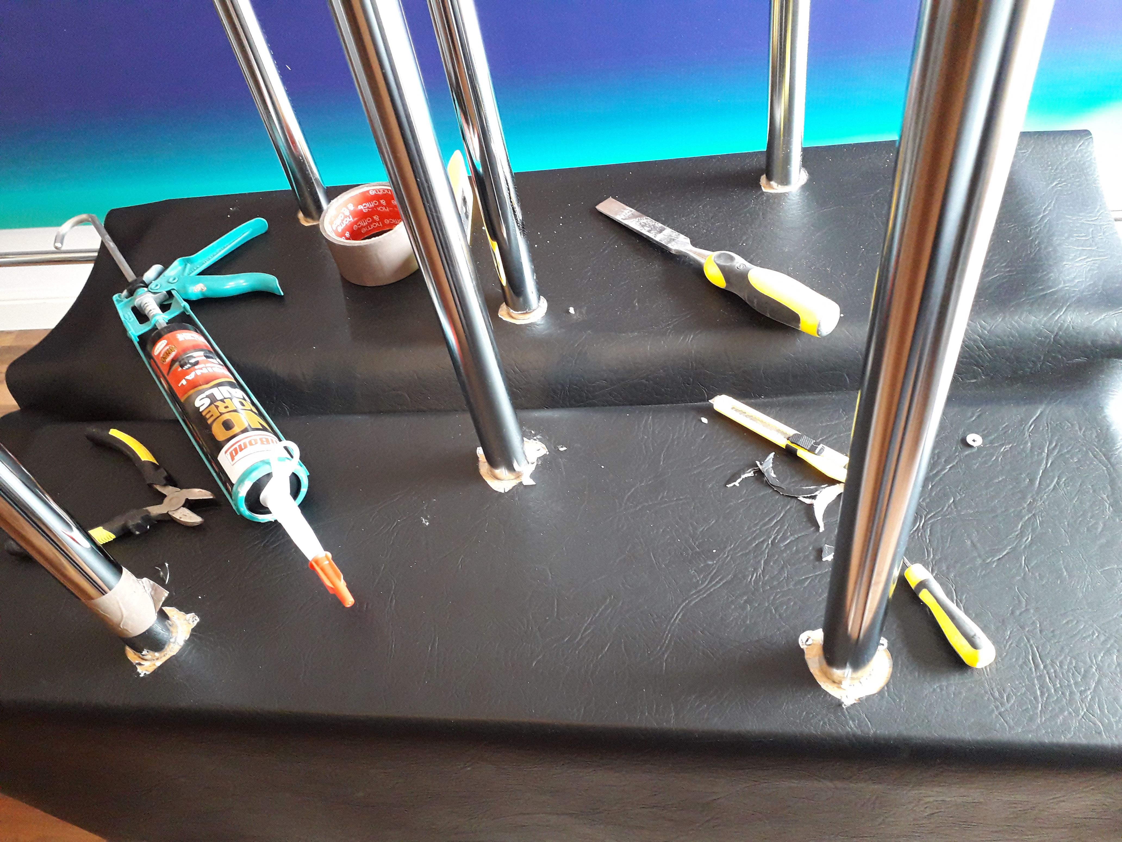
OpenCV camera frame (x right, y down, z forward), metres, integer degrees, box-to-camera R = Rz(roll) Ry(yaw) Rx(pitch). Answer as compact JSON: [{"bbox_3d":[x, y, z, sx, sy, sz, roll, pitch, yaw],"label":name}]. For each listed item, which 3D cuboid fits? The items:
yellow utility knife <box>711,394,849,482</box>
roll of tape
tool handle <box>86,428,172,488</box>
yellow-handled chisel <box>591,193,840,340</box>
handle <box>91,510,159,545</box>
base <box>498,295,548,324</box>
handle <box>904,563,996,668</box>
[{"bbox_3d":[0.167,0.016,0.643,0.139,0.013,0.019,32,62,32],"label":"yellow utility knife"},{"bbox_3d":[-0.172,-0.174,0.815,0.092,0.048,0.092,-6,49,6],"label":"roll of tape"},{"bbox_3d":[-0.358,0.028,0.734,0.124,0.015,0.024,26,59,29],"label":"tool handle"},{"bbox_3d":[0.125,-0.142,0.747,0.034,0.032,0.269,-37,50,-20],"label":"yellow-handled chisel"},{"bbox_3d":[-0.375,0.091,0.682,0.120,0.015,0.024,-14,48,-1],"label":"handle"},{"bbox_3d":[-0.033,-0.100,0.748,0.044,0.012,0.044,-2,49,10],"label":"base"},{"bbox_3d":[0.237,0.117,0.537,0.019,0.019,0.073,-22,48,-8],"label":"handle"}]

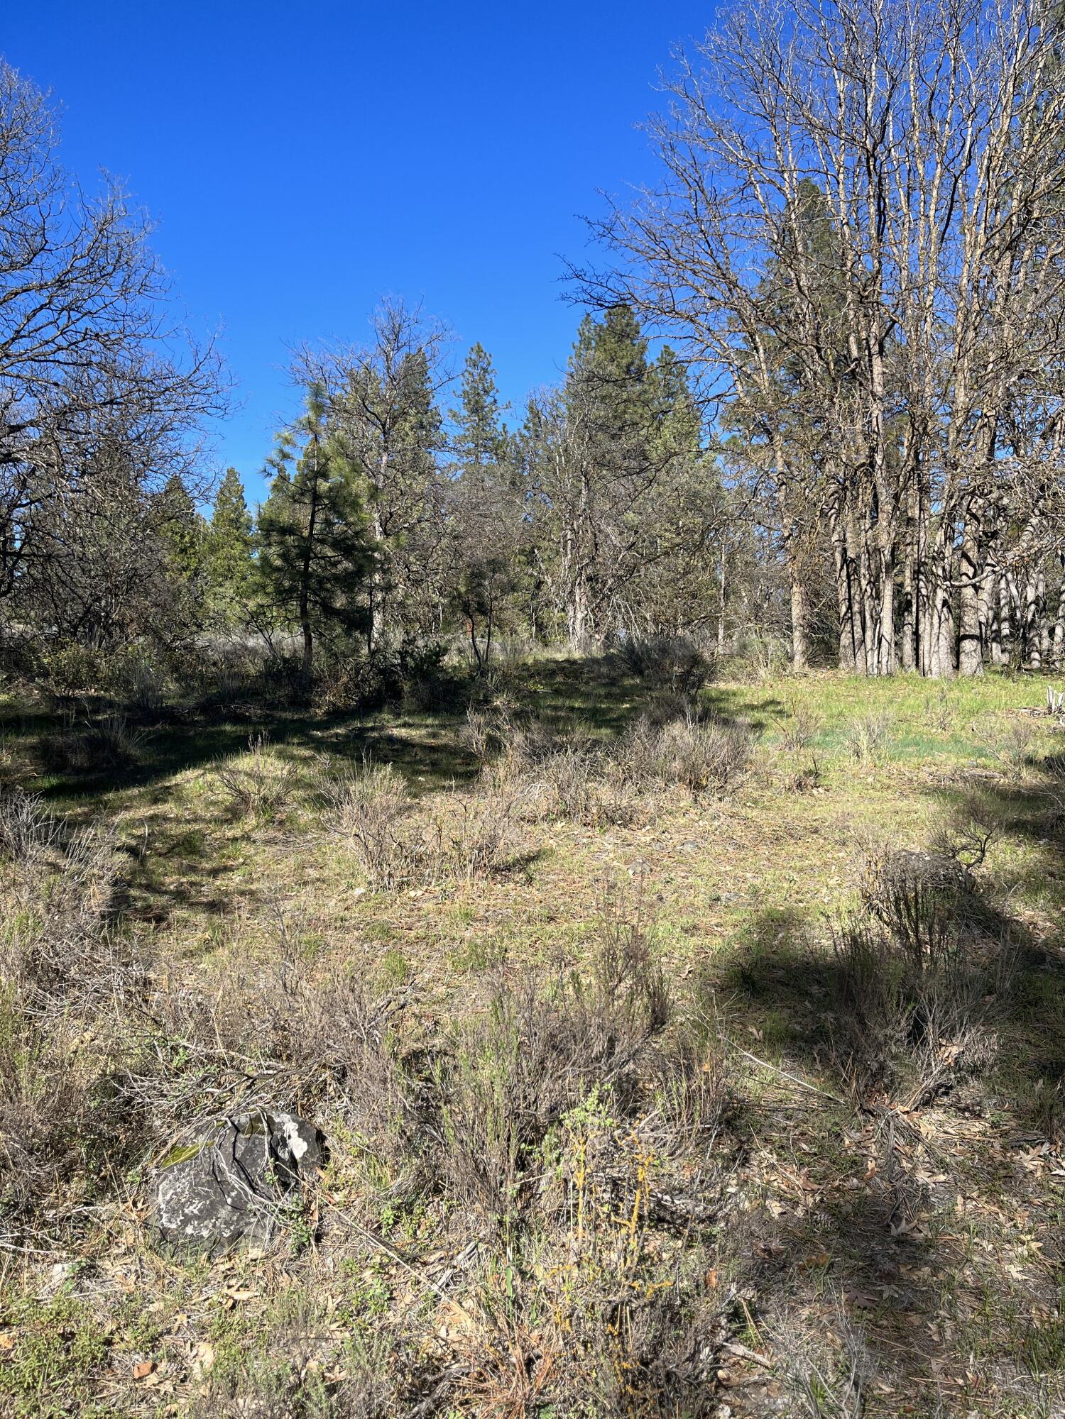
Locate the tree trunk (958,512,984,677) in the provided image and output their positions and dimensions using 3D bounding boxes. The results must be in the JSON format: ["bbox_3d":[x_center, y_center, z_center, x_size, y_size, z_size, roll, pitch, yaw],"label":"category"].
[{"bbox_3d":[10.902,-2.853,26.500,0.560,4.000,0.550,0,5,0],"label":"tree trunk"}]

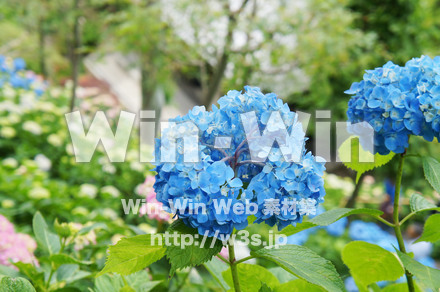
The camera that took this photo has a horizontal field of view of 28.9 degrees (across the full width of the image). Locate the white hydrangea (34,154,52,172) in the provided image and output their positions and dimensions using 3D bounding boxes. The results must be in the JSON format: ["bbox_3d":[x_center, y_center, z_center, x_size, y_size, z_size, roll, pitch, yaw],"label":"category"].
[{"bbox_3d":[-1.240,0.123,6.000,0.125,0.115,0.125,0,6,0],"label":"white hydrangea"}]

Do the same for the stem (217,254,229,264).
[{"bbox_3d":[0.003,0.126,0.950,0.016,0.005,0.005,37,0,0],"label":"stem"}]

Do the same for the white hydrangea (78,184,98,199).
[{"bbox_3d":[-0.813,0.282,5.300,0.118,0.090,0.118,0,6,0],"label":"white hydrangea"}]

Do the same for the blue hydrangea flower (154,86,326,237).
[{"bbox_3d":[0.022,0.017,0.960,0.190,0.163,0.170,0,5,0],"label":"blue hydrangea flower"}]

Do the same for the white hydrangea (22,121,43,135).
[{"bbox_3d":[-1.492,-0.147,6.800,0.150,0.105,0.150,0,6,0],"label":"white hydrangea"}]

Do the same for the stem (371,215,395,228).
[{"bbox_3d":[0.200,0.093,1.050,0.031,0.006,0.006,30,0,3],"label":"stem"}]

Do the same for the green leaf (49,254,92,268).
[{"bbox_3d":[-0.263,0.203,1.500,0.077,0.024,0.050,0,6,0],"label":"green leaf"}]

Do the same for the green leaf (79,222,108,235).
[{"bbox_3d":[-0.237,0.154,1.600,0.058,0.022,0.042,2,6,22],"label":"green leaf"}]

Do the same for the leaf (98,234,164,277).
[{"bbox_3d":[-0.097,0.122,0.955,0.082,0.018,0.048,-22,45,0],"label":"leaf"}]

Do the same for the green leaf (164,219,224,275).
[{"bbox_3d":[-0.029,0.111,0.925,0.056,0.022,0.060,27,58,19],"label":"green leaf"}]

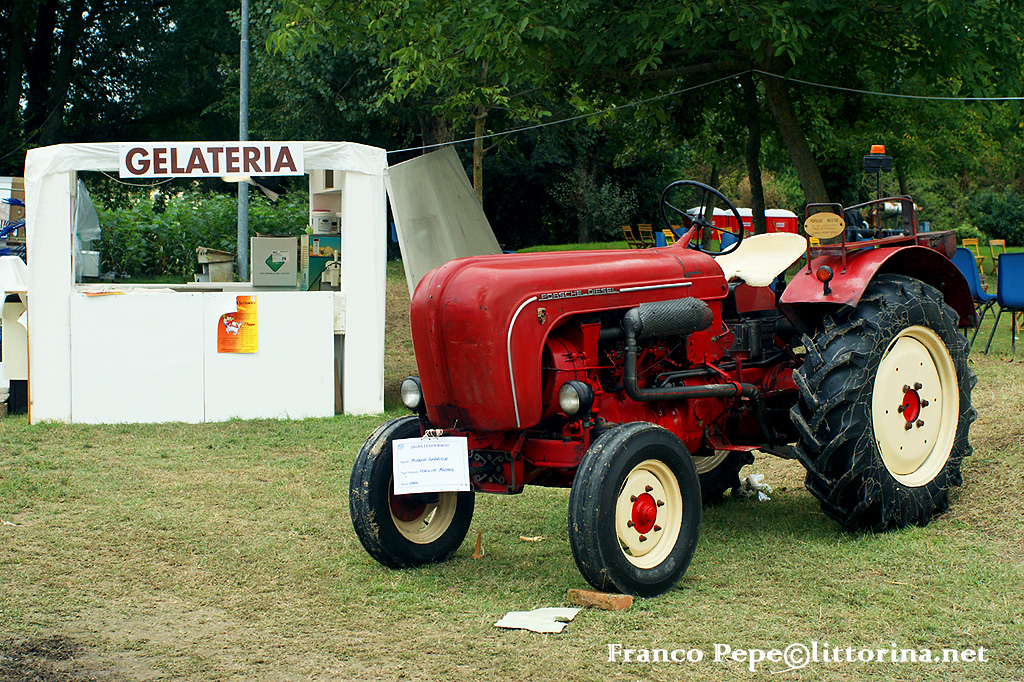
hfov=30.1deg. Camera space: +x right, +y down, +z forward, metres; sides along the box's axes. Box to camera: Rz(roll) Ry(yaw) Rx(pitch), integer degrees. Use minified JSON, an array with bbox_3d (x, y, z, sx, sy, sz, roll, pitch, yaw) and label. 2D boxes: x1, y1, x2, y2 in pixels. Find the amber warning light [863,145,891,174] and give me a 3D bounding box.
[{"bbox_3d":[1.876,-0.929,9.750,0.115,0.153,0.115,2,5,43],"label":"amber warning light"}]

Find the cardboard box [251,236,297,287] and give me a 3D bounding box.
[{"bbox_3d":[-2.194,-0.734,17.600,0.410,0.460,0.360,-1,3,-10],"label":"cardboard box"}]

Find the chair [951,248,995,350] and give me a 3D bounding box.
[{"bbox_3d":[3.698,-0.339,15.200,0.520,0.810,0.480,-2,4,-31],"label":"chair"}]

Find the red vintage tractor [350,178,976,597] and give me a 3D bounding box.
[{"bbox_3d":[0.855,0.136,9.840,1.780,1.840,3.320,0,5,43],"label":"red vintage tractor"}]

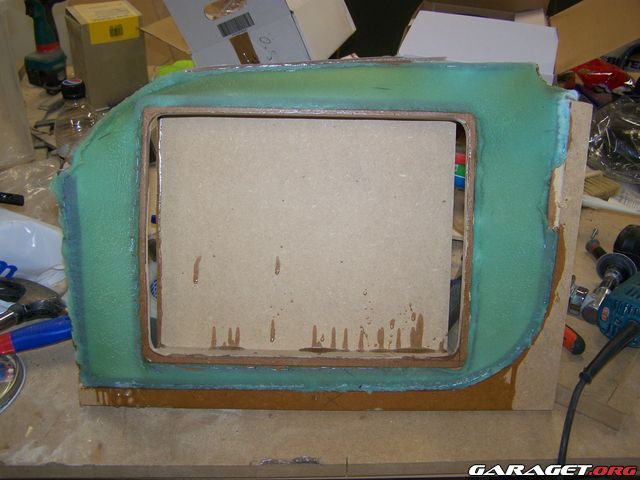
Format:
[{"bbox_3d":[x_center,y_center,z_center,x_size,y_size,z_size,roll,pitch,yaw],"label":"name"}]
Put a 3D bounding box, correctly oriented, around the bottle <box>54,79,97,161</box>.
[{"bbox_3d":[-0.333,-0.114,0.997,0.066,0.225,0.066,1,30,0],"label":"bottle"}]

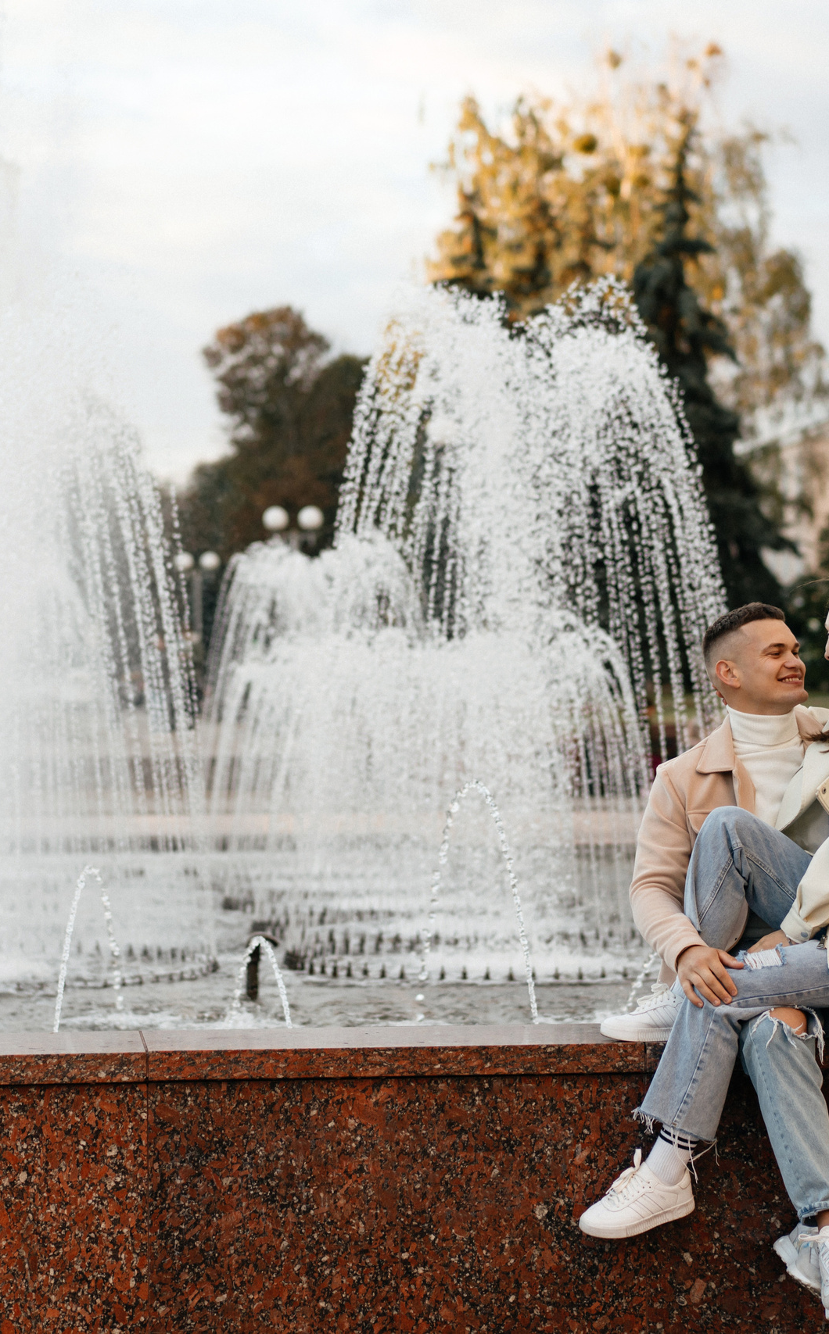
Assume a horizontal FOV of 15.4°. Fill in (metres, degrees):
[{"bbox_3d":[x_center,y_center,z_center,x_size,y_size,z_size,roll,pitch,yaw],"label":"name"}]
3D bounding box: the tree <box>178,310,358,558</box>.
[{"bbox_3d":[-3.900,-4.400,84.000,5.600,11.200,5.400,0,0,0],"label":"tree"}]

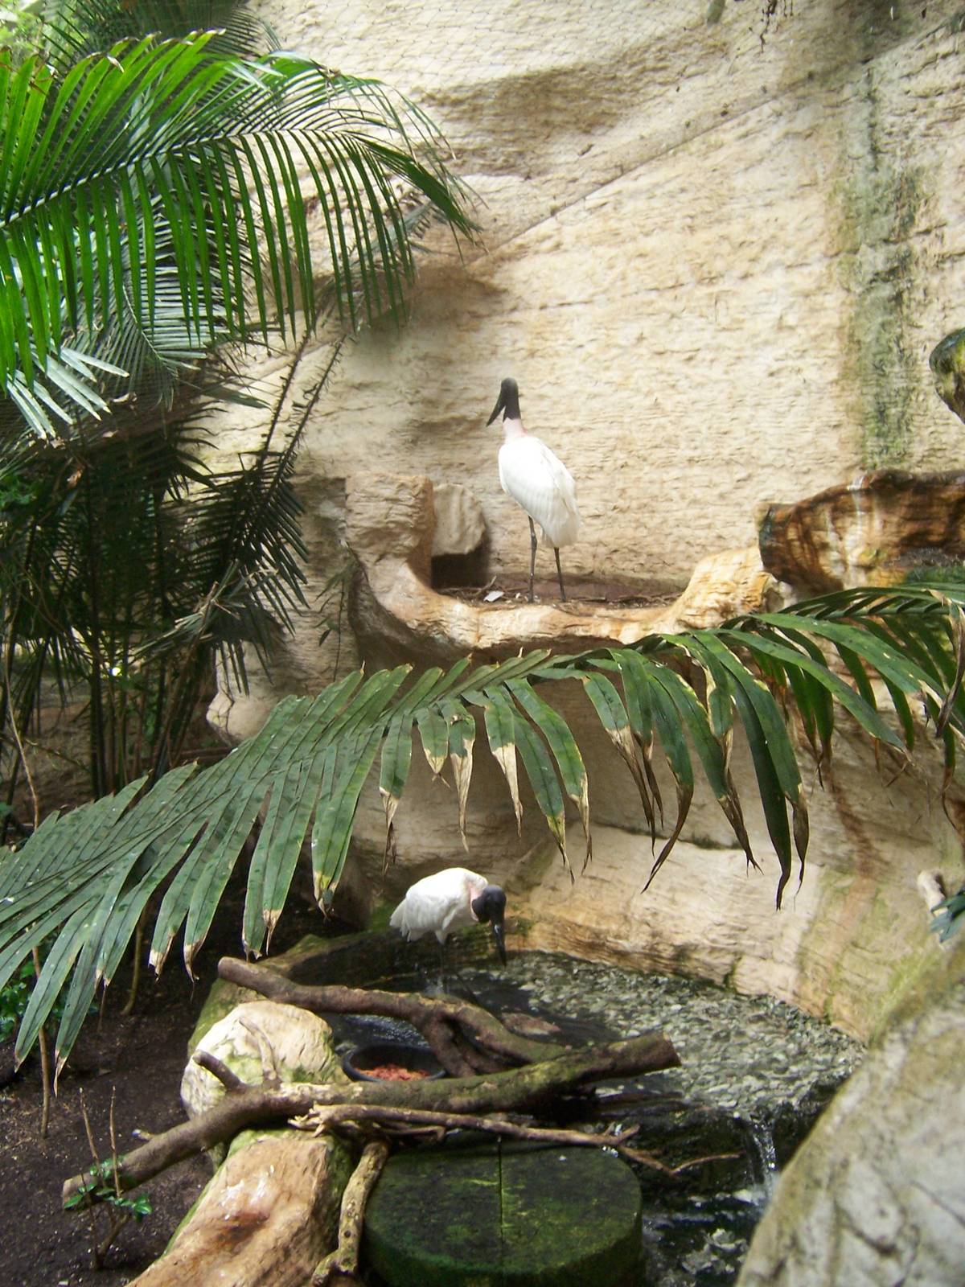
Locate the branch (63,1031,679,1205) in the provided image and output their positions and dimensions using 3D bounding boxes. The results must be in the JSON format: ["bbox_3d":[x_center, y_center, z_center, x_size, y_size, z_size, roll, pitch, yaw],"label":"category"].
[{"bbox_3d":[-0.383,1.681,4.702,2.326,0.391,0.327,-9,5,-9],"label":"branch"}]

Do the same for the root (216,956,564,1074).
[{"bbox_3d":[-0.435,1.625,5.417,1.599,0.249,0.244,12,7,16],"label":"root"}]

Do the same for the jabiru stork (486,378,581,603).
[{"bbox_3d":[0.280,-0.812,6.500,0.320,1.190,0.600,-5,7,-42],"label":"jabiru stork"}]

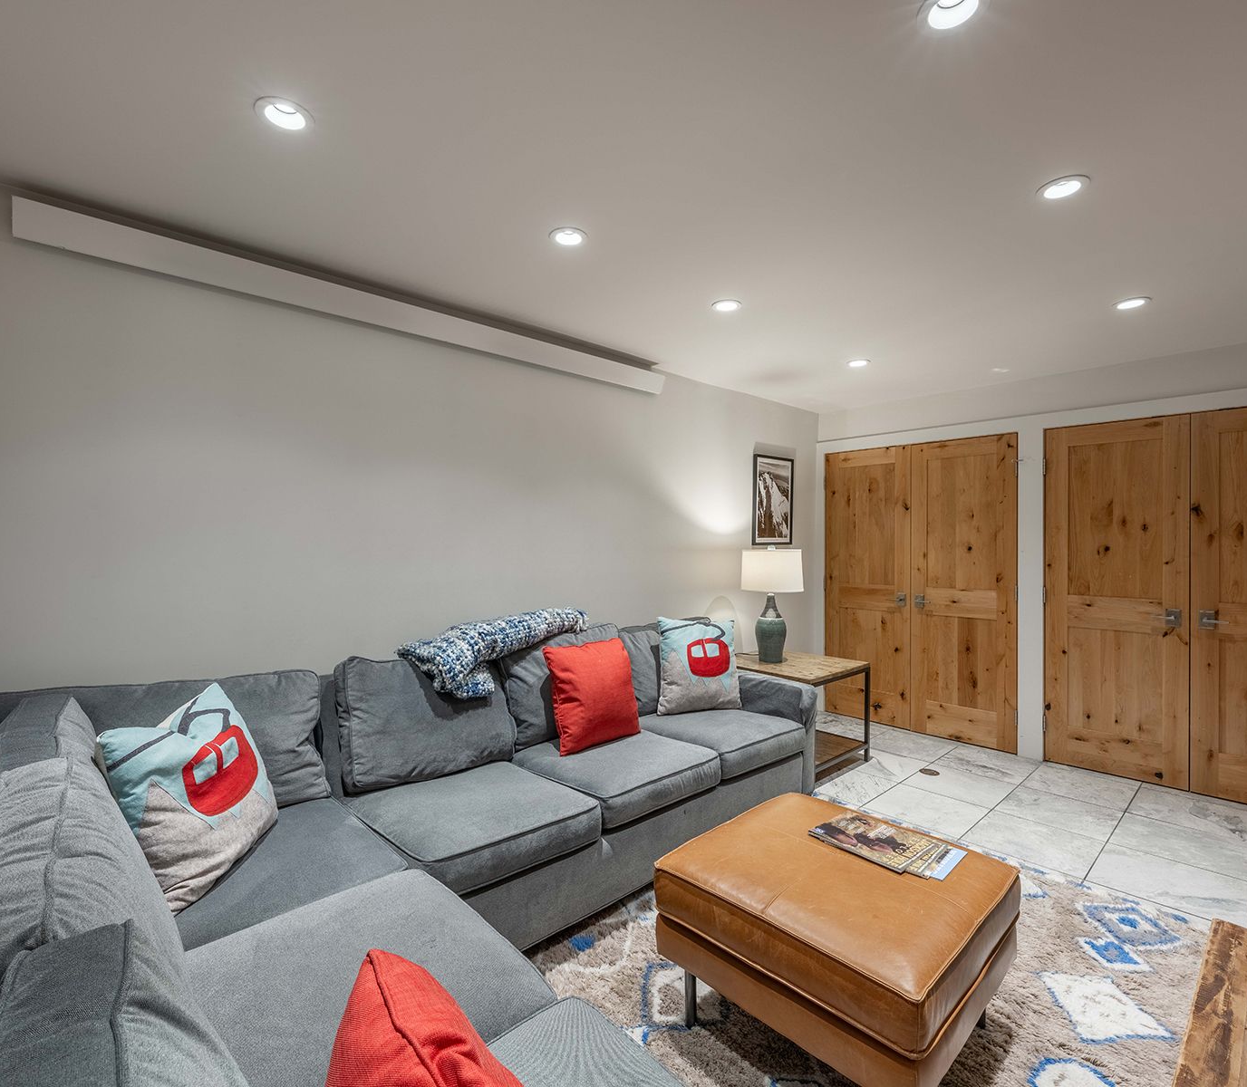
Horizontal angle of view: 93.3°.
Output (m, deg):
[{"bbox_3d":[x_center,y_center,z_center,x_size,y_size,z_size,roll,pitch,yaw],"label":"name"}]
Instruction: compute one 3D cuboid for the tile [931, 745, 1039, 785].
[{"bbox_3d":[2.211,1.355,3.598,0.456,0.010,0.456,0,0,-42],"label":"tile"}]

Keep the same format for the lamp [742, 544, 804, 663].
[{"bbox_3d":[0.941,0.379,3.710,0.385,0.720,0.385,0,0,0],"label":"lamp"}]

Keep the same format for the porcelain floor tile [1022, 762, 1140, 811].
[{"bbox_3d":[2.515,1.354,3.261,0.456,0.010,0.456,0,0,-42],"label":"porcelain floor tile"}]

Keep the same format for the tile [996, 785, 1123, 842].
[{"bbox_3d":[2.179,1.351,2.957,0.456,0.010,0.456,0,0,-42],"label":"tile"}]

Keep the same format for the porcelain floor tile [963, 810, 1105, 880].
[{"bbox_3d":[1.842,1.348,2.652,0.456,0.010,0.456,0,0,-42],"label":"porcelain floor tile"}]

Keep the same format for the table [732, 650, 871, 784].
[{"bbox_3d":[1.025,1.043,3.663,0.720,0.608,0.700,0,0,-42],"label":"table"}]

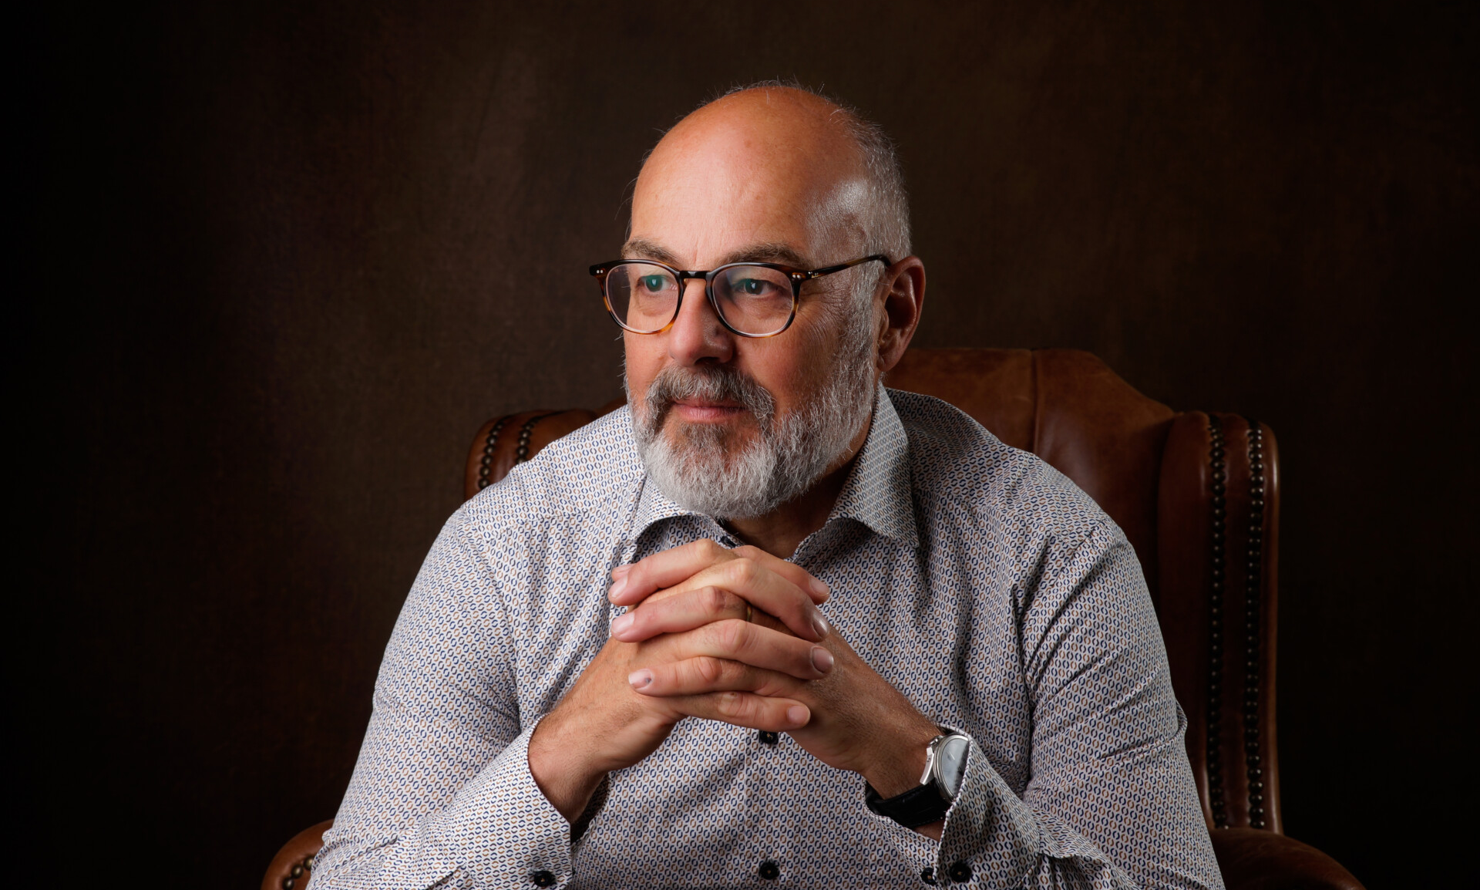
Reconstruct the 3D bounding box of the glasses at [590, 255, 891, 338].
[{"bbox_3d":[0.005,-0.091,1.486,0.146,0.052,0.141,3,10,29],"label":"glasses"}]

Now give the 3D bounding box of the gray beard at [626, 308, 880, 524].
[{"bbox_3d":[-0.002,-0.024,1.480,0.154,0.126,0.108,3,10,29],"label":"gray beard"}]

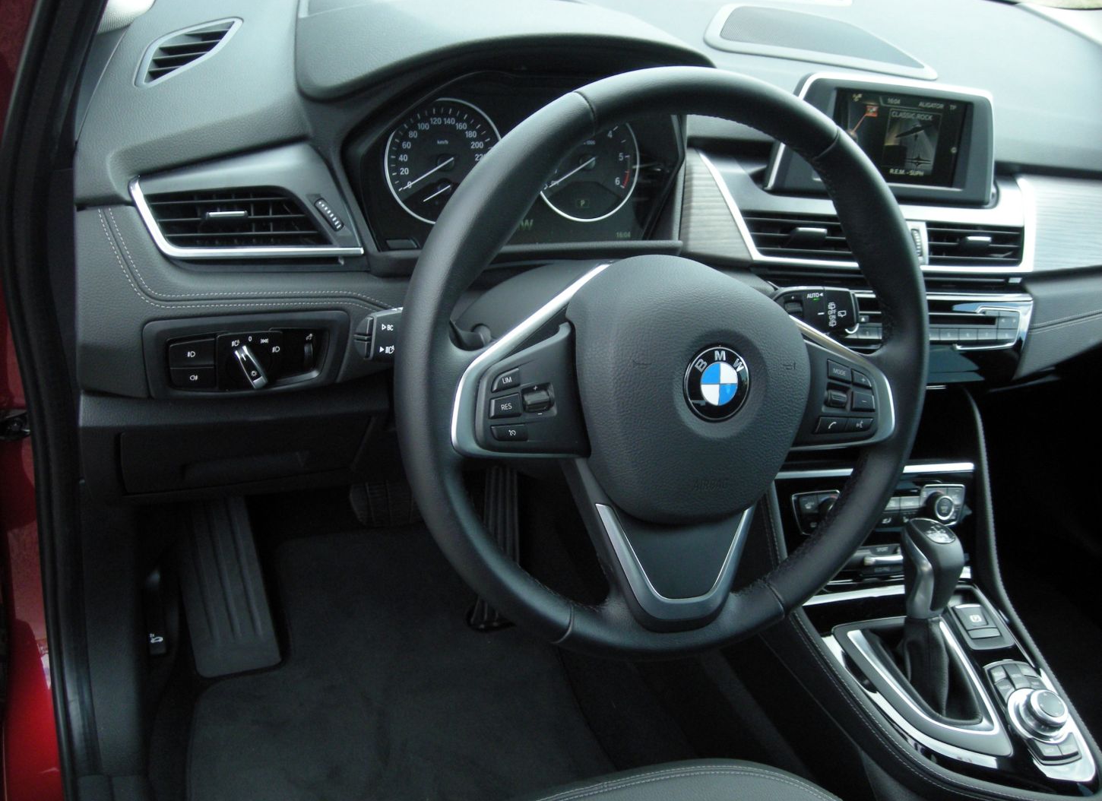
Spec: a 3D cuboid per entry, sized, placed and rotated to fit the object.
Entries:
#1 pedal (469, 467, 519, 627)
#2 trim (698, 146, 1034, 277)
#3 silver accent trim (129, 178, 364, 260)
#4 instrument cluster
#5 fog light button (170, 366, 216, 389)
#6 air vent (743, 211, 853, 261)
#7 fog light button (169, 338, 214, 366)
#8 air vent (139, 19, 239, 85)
[{"bbox_3d":[-0.072,0.179,1.388,0.054,0.202,0.035,2,5,-27],"label":"pedal"},{"bbox_3d":[0.301,-0.175,1.054,0.350,0.097,0.050,0,9,-16],"label":"trim"},{"bbox_3d":[-0.216,-0.131,0.803,0.160,0.057,0.030,-5,16,-23],"label":"silver accent trim"},{"bbox_3d":[-0.023,-0.196,0.910,0.285,0.139,0.060,-5,11,-23],"label":"instrument cluster"},{"bbox_3d":[-0.262,-0.018,0.817,0.031,0.019,0.012,-5,21,-23],"label":"fog light button"},{"bbox_3d":[0.231,-0.153,1.039,0.124,0.040,0.030,0,9,-16],"label":"air vent"},{"bbox_3d":[-0.261,-0.035,0.811,0.031,0.021,0.012,-5,21,-23],"label":"fog light button"},{"bbox_3d":[-0.260,-0.249,0.805,0.080,0.020,0.062,-5,71,-23],"label":"air vent"}]

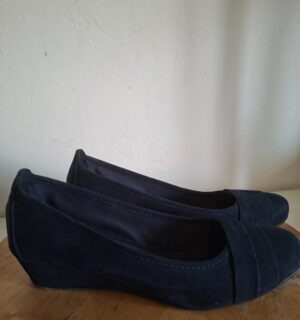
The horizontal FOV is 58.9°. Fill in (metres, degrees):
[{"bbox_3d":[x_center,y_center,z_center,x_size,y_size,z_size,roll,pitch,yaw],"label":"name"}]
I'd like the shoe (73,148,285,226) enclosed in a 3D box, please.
[{"bbox_3d":[0.033,0.038,0.297,0.246,0.096,0.080,1,15,3],"label":"shoe"}]

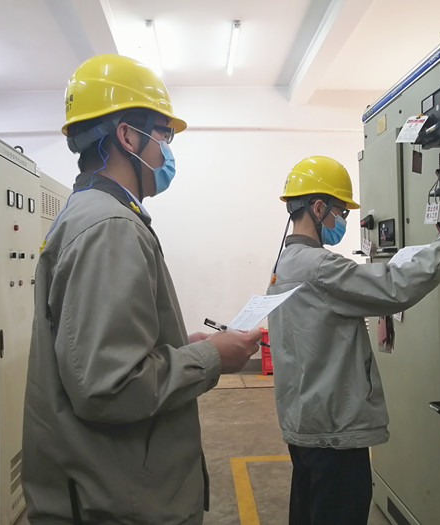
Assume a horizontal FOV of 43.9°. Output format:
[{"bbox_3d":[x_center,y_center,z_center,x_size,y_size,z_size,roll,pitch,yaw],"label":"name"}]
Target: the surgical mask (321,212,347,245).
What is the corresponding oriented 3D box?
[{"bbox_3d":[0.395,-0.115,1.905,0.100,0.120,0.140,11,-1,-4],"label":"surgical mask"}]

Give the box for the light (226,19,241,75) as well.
[{"bbox_3d":[0.130,-2.058,5.315,0.060,0.075,1.220,-1,0,-2],"label":"light"}]

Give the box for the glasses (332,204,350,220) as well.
[{"bbox_3d":[0.385,-0.180,1.904,0.135,0.045,0.145,11,-1,-4],"label":"glasses"}]

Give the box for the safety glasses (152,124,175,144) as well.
[{"bbox_3d":[-0.170,-0.296,1.257,0.135,0.045,0.145,-1,0,-20],"label":"safety glasses"}]

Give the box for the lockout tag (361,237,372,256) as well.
[{"bbox_3d":[0.772,-0.079,2.870,0.004,0.078,0.100,-1,9,-10],"label":"lockout tag"}]

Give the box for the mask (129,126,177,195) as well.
[{"bbox_3d":[-0.156,-0.234,1.262,0.115,0.135,0.150,-1,0,-20],"label":"mask"}]

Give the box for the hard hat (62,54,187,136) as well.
[{"bbox_3d":[-0.218,-0.373,1.235,0.280,0.165,0.220,-8,2,-20],"label":"hard hat"}]

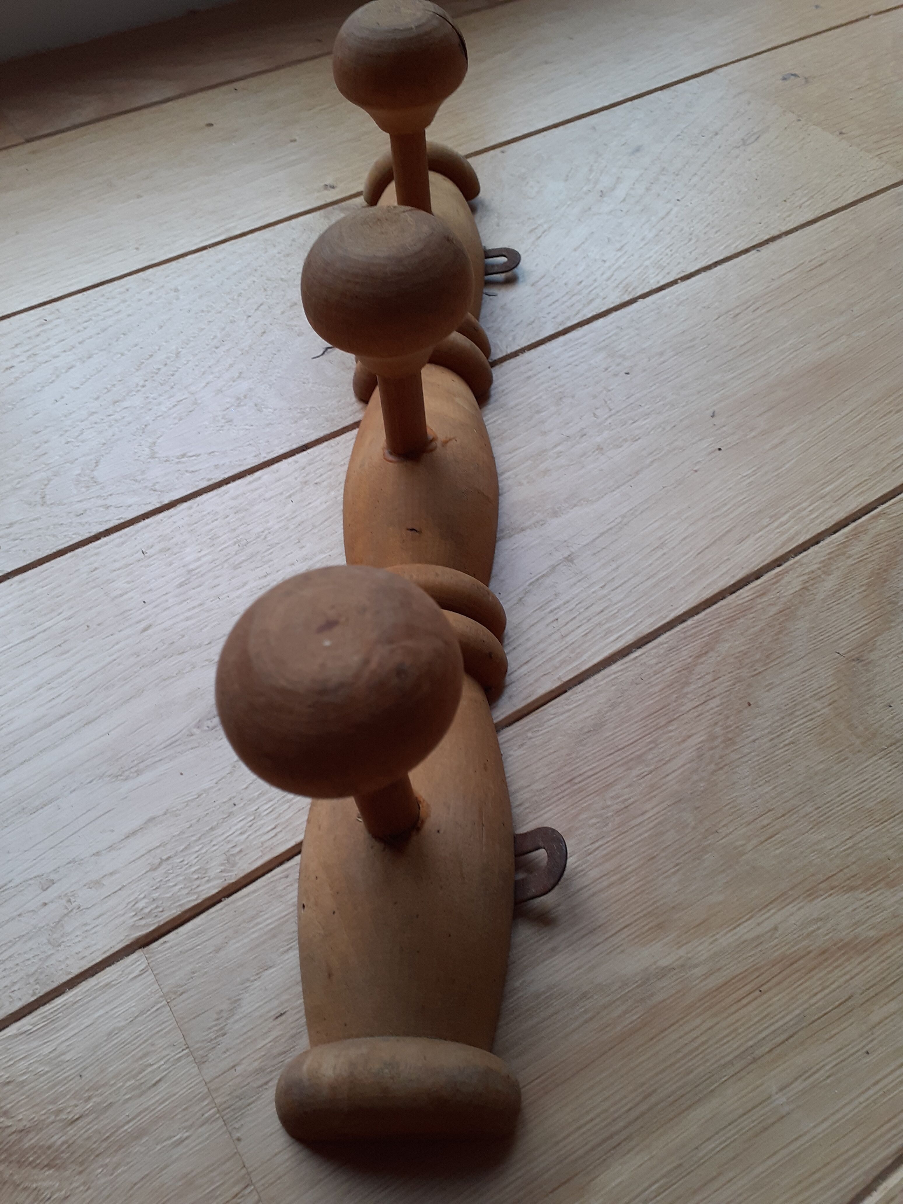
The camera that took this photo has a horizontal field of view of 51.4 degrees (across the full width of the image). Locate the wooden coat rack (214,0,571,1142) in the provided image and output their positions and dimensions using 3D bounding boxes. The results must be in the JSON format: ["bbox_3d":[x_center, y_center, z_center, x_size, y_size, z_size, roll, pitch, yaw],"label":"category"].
[{"bbox_3d":[-0.009,-0.071,0.306,0.081,0.109,0.419,0,53,0],"label":"wooden coat rack"}]

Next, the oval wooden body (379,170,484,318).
[{"bbox_3d":[-0.014,-0.157,0.421,0.055,0.028,0.106,0,53,0],"label":"oval wooden body"}]

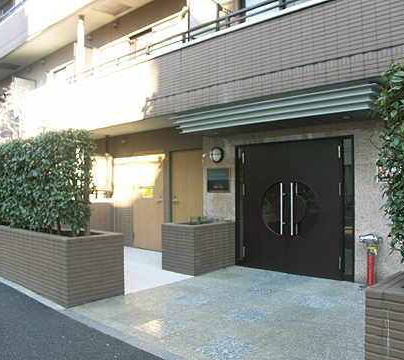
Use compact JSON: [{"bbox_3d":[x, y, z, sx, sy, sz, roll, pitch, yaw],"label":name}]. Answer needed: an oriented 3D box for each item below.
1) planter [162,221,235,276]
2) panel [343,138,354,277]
[{"bbox_3d":[-0.038,1.173,6.932,0.785,0.795,1.162,-1,-2,41],"label":"planter"},{"bbox_3d":[2.194,0.406,5.815,0.160,2.065,0.060,-1,-2,41],"label":"panel"}]

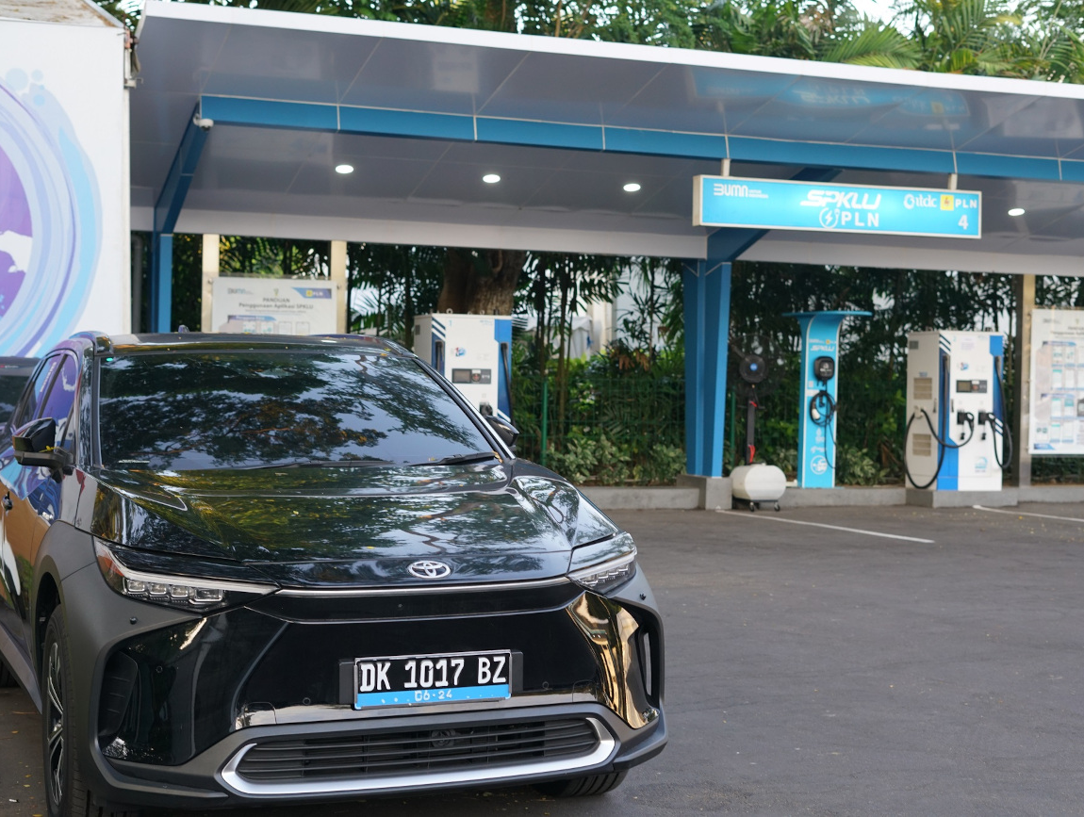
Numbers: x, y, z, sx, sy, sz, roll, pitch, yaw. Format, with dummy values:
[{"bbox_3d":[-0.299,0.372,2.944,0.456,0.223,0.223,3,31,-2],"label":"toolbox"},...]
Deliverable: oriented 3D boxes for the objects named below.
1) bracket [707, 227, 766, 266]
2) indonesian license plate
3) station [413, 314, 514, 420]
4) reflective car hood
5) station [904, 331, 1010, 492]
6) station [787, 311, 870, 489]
[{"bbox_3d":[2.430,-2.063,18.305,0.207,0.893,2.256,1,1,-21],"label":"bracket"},{"bbox_3d":[-0.290,0.731,4.595,0.437,0.138,0.020,0,1,-22],"label":"indonesian license plate"},{"bbox_3d":[-0.883,-0.038,18.714,0.916,1.944,0.658,1,1,-21],"label":"station"},{"bbox_3d":[-0.528,0.341,5.181,1.690,0.280,1.230,0,1,-22],"label":"reflective car hood"},{"bbox_3d":[5.134,0.035,21.047,0.950,1.923,0.658,1,1,-21],"label":"station"},{"bbox_3d":[3.380,-0.083,20.194,0.780,2.087,0.752,1,1,-21],"label":"station"}]

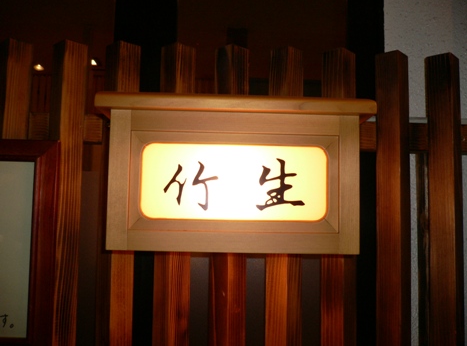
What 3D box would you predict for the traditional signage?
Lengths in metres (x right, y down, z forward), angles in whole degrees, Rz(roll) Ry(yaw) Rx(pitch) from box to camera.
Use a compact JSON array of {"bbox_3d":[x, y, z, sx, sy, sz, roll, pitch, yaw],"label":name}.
[{"bbox_3d":[0.003,0.007,0.921,0.514,0.284,0.139,1,-4,-1],"label":"traditional signage"}]

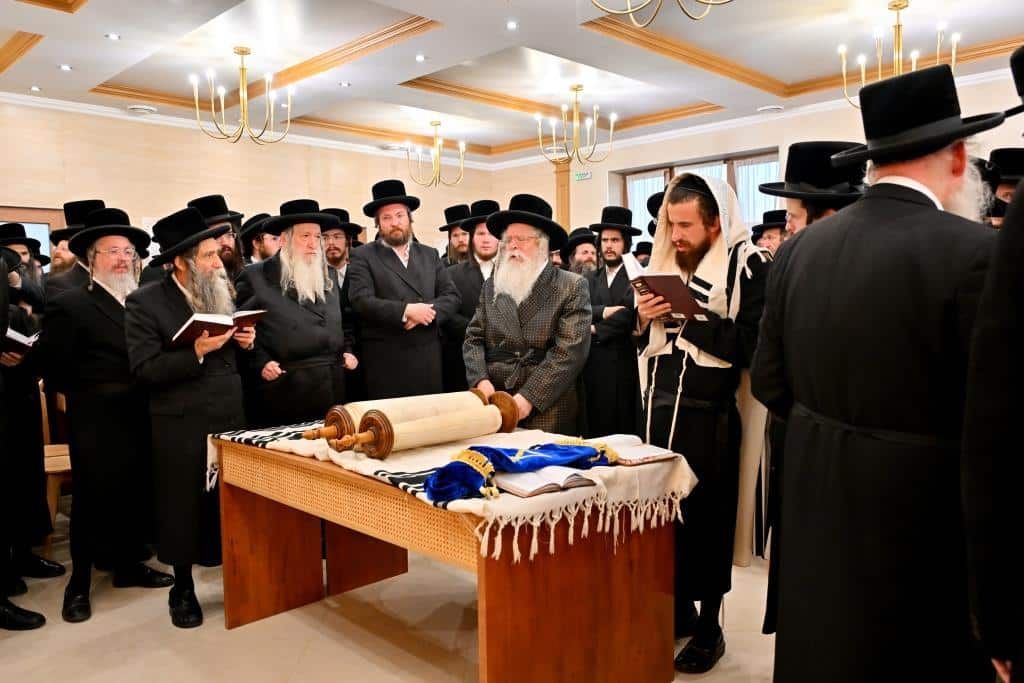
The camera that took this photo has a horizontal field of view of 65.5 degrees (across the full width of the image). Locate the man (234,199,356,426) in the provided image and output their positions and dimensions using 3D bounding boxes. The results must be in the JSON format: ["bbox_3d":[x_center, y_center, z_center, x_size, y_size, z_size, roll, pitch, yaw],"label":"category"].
[{"bbox_3d":[-1.019,0.231,3.750,0.600,1.805,0.430,-3,4,-37],"label":"man"}]

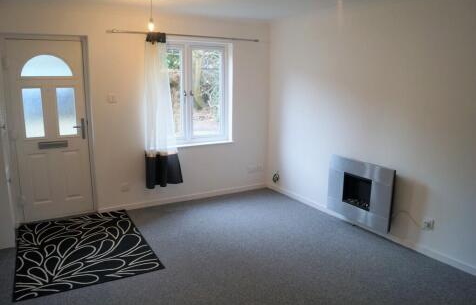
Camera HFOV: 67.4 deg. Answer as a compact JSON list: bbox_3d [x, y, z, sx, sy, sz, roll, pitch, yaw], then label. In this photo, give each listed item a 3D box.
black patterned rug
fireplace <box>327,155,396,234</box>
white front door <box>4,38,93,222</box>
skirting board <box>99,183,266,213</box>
[{"bbox_3d":[-1.502,0.884,3.465,1.120,0.012,1.660,-5,12,-28],"label":"black patterned rug"},{"bbox_3d":[1.311,0.413,3.809,0.110,0.640,0.830,-5,12,-28],"label":"fireplace"},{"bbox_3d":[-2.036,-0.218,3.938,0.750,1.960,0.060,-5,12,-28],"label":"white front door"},{"bbox_3d":[-0.600,0.606,4.875,2.450,0.070,0.020,-5,12,-28],"label":"skirting board"}]

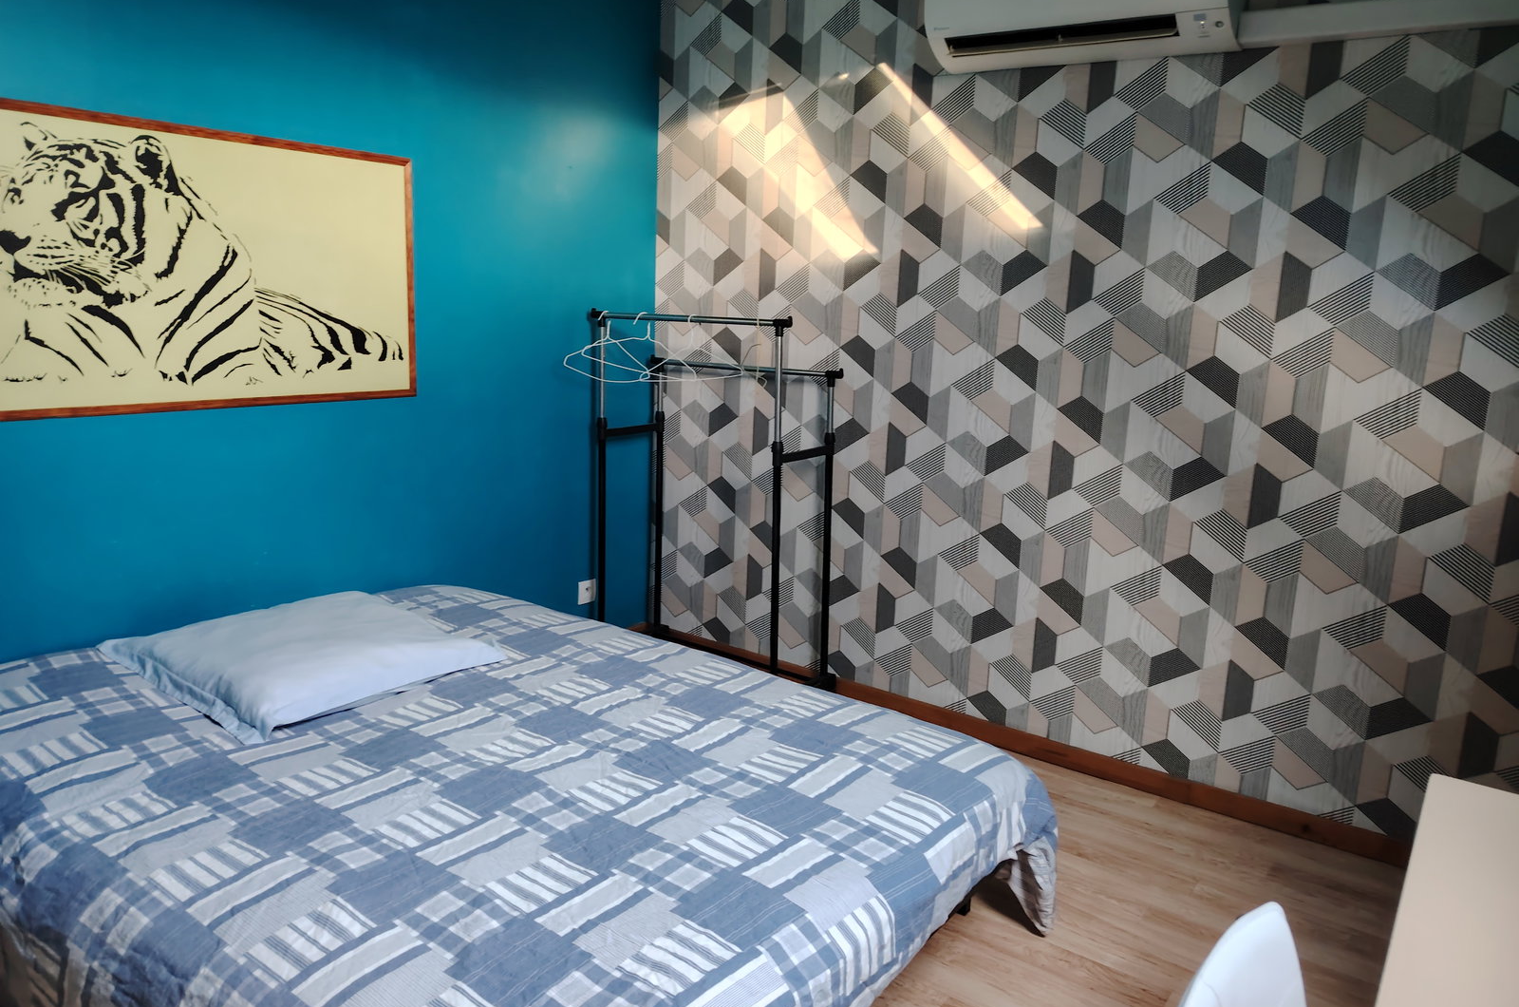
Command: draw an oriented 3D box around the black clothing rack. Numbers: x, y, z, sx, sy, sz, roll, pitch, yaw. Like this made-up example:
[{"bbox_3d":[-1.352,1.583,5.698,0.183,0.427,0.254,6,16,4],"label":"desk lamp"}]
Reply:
[{"bbox_3d":[-0.161,0.017,3.480,0.820,1.275,0.380,10,14,35],"label":"black clothing rack"}]

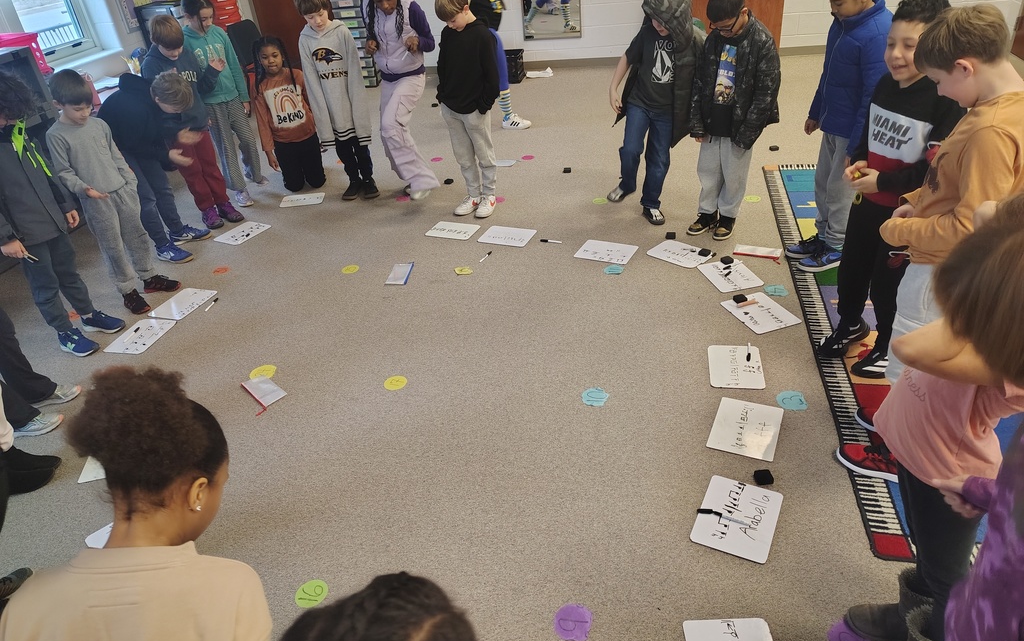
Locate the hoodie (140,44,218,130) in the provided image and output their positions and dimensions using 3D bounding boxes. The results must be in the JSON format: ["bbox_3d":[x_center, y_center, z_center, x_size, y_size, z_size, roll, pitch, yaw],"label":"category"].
[{"bbox_3d":[-2.054,-1.465,4.454,0.330,0.530,0.430,22,42,36],"label":"hoodie"}]

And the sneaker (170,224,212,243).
[{"bbox_3d":[-2.088,-0.583,4.654,0.240,0.100,0.092,-13,33,-11],"label":"sneaker"}]

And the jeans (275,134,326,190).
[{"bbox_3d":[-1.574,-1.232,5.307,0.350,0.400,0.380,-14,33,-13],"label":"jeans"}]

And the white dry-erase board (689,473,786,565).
[{"bbox_3d":[0.754,0.653,2.374,0.236,0.004,0.309,12,37,25],"label":"white dry-erase board"}]

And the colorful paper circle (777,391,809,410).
[{"bbox_3d":[1.096,0.314,2.777,0.118,0.003,0.118,-6,32,0],"label":"colorful paper circle"}]

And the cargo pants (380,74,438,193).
[{"bbox_3d":[-0.684,-1.251,4.778,0.350,0.780,0.330,-4,33,3],"label":"cargo pants"}]

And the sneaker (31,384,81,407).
[{"bbox_3d":[-2.122,0.328,3.260,0.240,0.095,0.090,-11,33,-8],"label":"sneaker"}]

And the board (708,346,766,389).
[{"bbox_3d":[0.959,0.196,3.048,0.224,0.004,0.304,1,33,11],"label":"board"}]

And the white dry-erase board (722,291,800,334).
[{"bbox_3d":[1.160,-0.040,3.320,0.229,0.008,0.305,-15,33,-13],"label":"white dry-erase board"}]

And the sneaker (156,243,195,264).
[{"bbox_3d":[-2.109,-0.425,4.408,0.243,0.100,0.093,7,35,20],"label":"sneaker"}]

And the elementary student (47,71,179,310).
[{"bbox_3d":[-2.115,-0.661,3.731,0.360,1.220,0.410,10,36,23],"label":"elementary student"}]

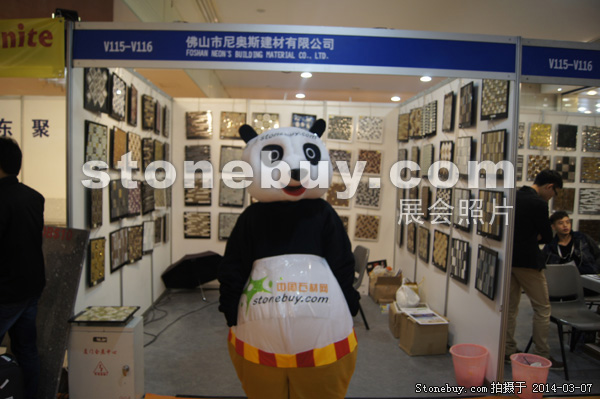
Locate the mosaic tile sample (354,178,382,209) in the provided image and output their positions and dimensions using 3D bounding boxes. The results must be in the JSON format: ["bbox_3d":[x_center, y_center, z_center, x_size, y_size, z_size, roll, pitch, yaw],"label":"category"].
[{"bbox_3d":[0.918,-0.050,6.024,0.340,0.342,0.026,1,4,-3],"label":"mosaic tile sample"}]

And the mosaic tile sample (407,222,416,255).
[{"bbox_3d":[1.286,0.437,5.174,0.026,0.342,0.340,2,4,0],"label":"mosaic tile sample"}]

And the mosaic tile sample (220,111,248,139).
[{"bbox_3d":[-0.858,-0.952,5.841,0.330,0.351,0.030,1,3,-3],"label":"mosaic tile sample"}]

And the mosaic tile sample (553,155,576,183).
[{"bbox_3d":[3.679,-0.421,6.244,0.320,0.358,0.025,1,3,-3],"label":"mosaic tile sample"}]

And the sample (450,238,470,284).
[{"bbox_3d":[1.388,0.524,3.887,0.022,0.344,0.338,1,3,-3],"label":"sample"}]

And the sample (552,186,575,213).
[{"bbox_3d":[3.635,0.019,6.198,0.335,0.355,0.025,1,3,-3],"label":"sample"}]

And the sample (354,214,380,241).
[{"bbox_3d":[0.913,0.389,6.114,0.335,0.355,0.022,1,3,-4],"label":"sample"}]

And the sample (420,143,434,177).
[{"bbox_3d":[1.356,-0.396,4.722,0.028,0.340,0.335,1,3,-2],"label":"sample"}]

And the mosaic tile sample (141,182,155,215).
[{"bbox_3d":[-1.594,-0.024,4.746,0.030,0.345,0.335,1,3,-3],"label":"mosaic tile sample"}]

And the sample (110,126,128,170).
[{"bbox_3d":[-1.515,-0.413,3.762,0.028,0.335,0.335,1,3,-4],"label":"sample"}]

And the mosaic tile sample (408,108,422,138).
[{"bbox_3d":[1.351,-0.877,5.210,0.022,0.346,0.338,1,3,-8],"label":"mosaic tile sample"}]

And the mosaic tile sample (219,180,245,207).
[{"bbox_3d":[-0.891,-0.078,5.879,0.338,0.362,0.028,1,3,-4],"label":"mosaic tile sample"}]

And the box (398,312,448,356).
[{"bbox_3d":[1.119,1.207,4.063,0.335,0.300,0.285,1,3,-10],"label":"box"}]

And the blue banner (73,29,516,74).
[{"bbox_3d":[0.004,-0.979,2.992,2.940,0.192,0.030,1,3,-3],"label":"blue banner"}]

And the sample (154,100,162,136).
[{"bbox_3d":[-1.597,-0.909,5.050,0.022,0.357,0.337,1,3,-11],"label":"sample"}]

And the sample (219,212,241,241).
[{"bbox_3d":[-0.890,0.361,5.910,0.335,0.355,0.030,1,3,-3],"label":"sample"}]

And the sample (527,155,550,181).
[{"bbox_3d":[3.248,-0.415,6.106,0.310,0.352,0.030,1,3,-3],"label":"sample"}]

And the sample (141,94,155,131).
[{"bbox_3d":[-1.588,-0.903,4.721,0.025,0.357,0.338,1,3,1],"label":"sample"}]

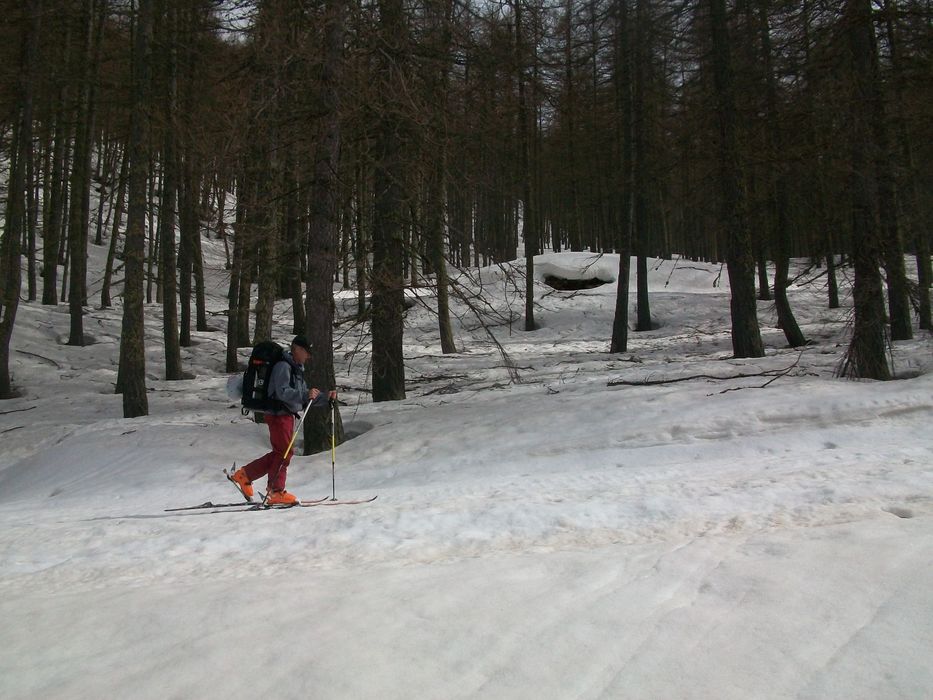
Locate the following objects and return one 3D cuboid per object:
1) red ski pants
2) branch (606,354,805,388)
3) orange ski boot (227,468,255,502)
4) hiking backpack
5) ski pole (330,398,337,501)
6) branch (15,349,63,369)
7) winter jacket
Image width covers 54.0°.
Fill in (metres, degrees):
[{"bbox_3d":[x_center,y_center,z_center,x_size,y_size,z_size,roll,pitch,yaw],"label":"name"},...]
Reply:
[{"bbox_3d":[-2.085,1.085,9.700,0.530,0.840,0.420,1,-7,-5],"label":"red ski pants"},{"bbox_3d":[3.797,0.340,14.500,2.950,0.450,1.100,-2,-7,15],"label":"branch"},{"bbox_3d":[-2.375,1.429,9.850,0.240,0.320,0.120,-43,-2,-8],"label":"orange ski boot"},{"bbox_3d":[-2.154,0.296,9.700,0.360,0.730,0.360,8,-7,-4],"label":"hiking backpack"},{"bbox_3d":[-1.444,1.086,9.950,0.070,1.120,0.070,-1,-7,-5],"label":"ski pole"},{"bbox_3d":[-7.714,0.162,16.500,0.800,0.280,0.300,1,-7,-12],"label":"branch"},{"bbox_3d":[-1.820,0.355,9.700,0.540,0.680,0.500,1,-7,-5],"label":"winter jacket"}]

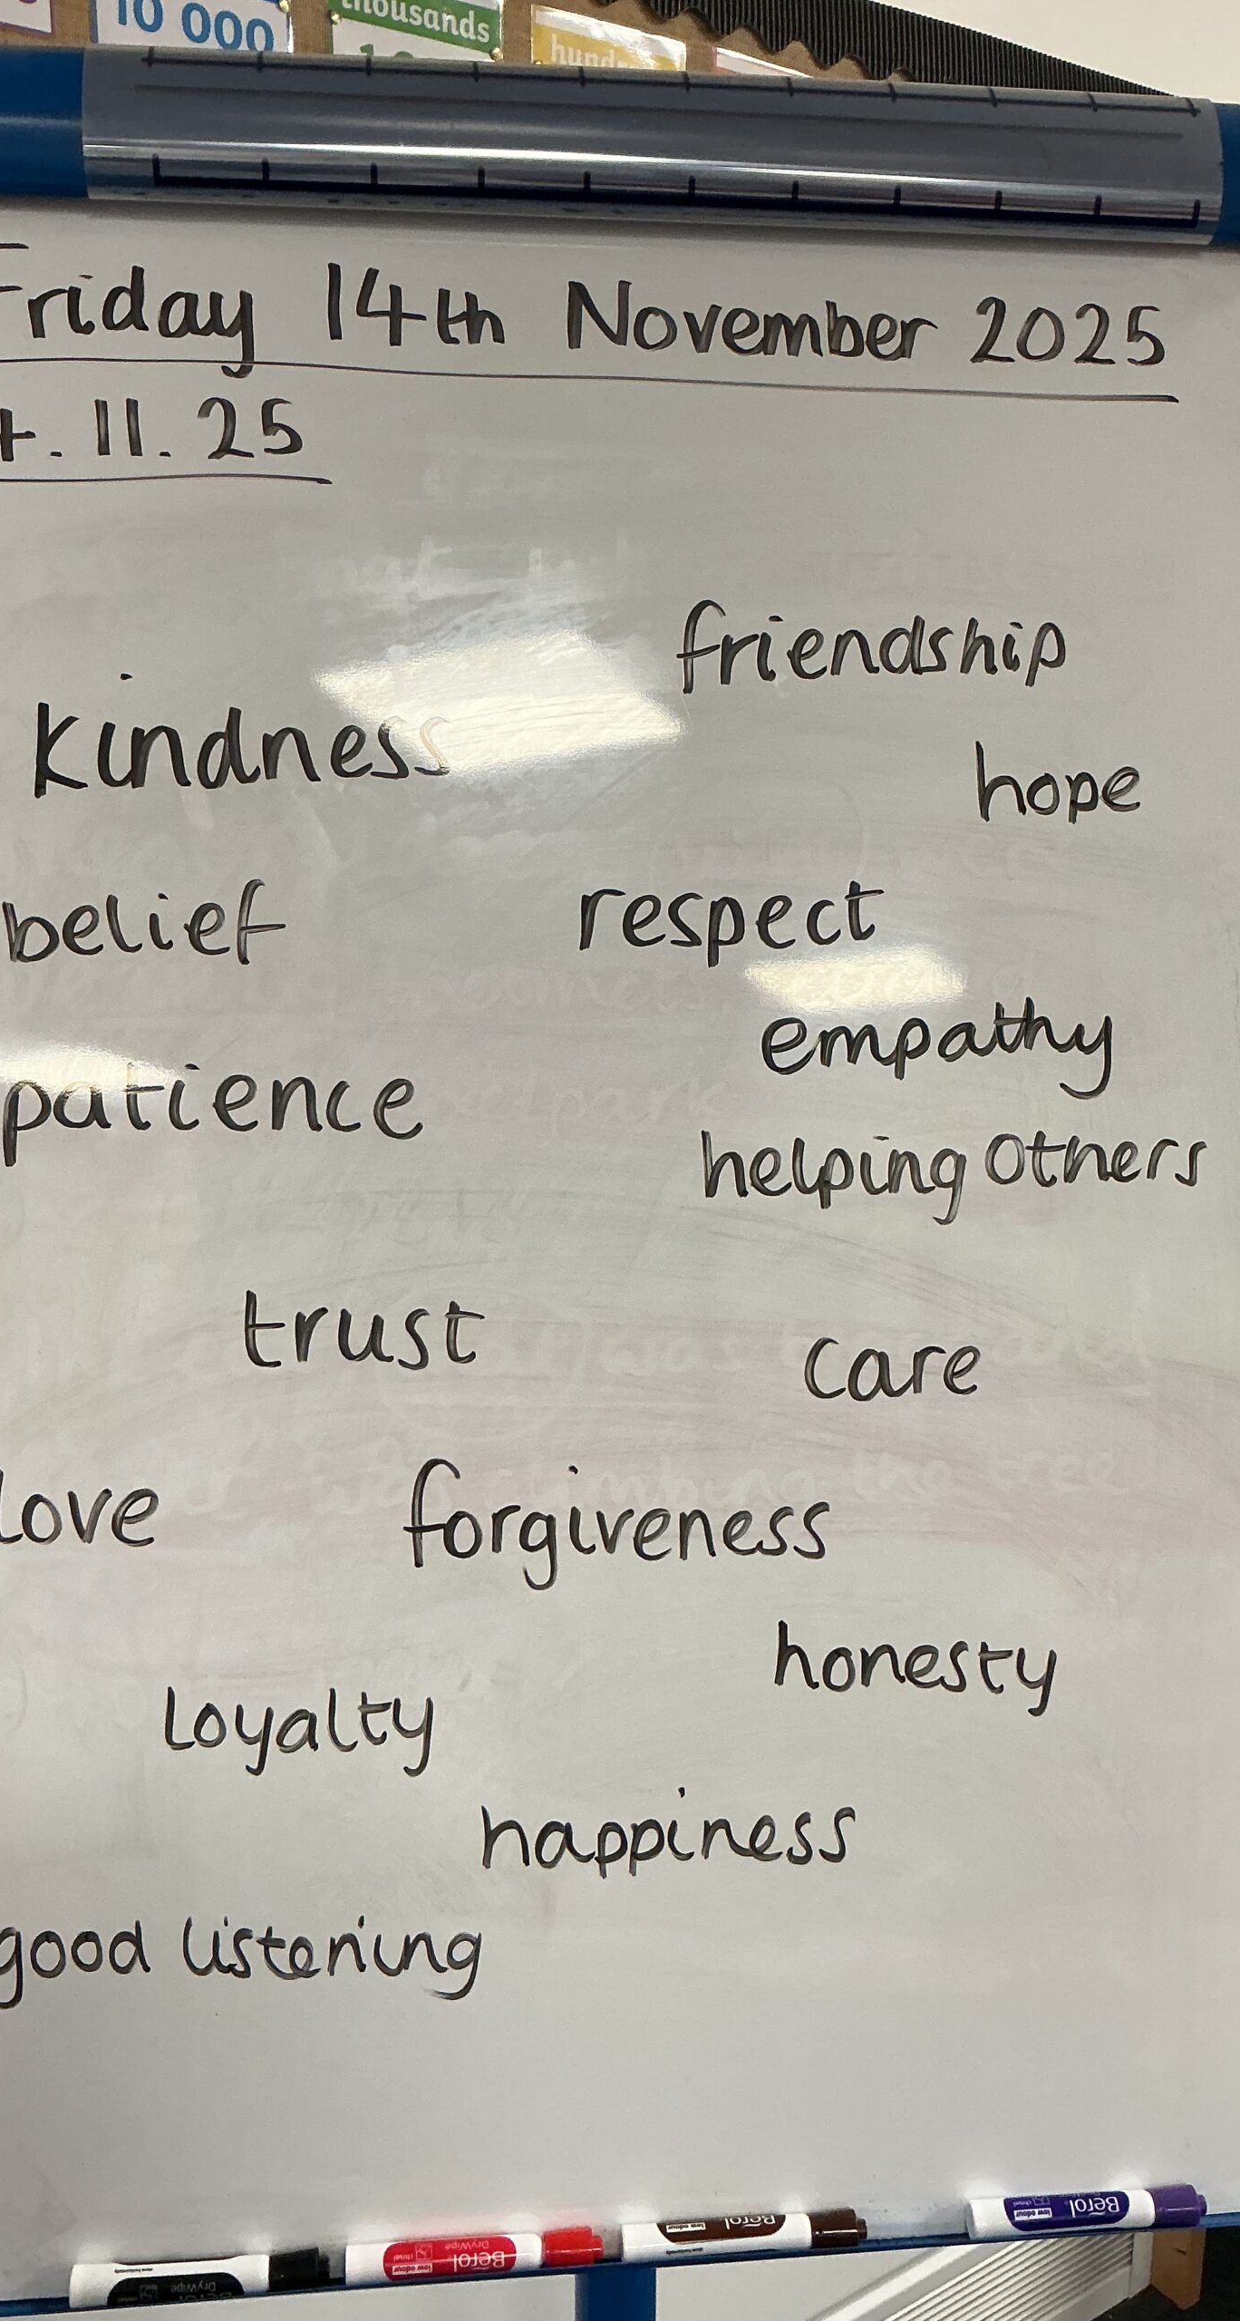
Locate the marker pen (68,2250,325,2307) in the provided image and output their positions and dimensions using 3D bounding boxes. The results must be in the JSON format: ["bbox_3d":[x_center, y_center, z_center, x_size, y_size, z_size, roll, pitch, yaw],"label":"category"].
[{"bbox_3d":[-0.202,0.538,0.935,0.124,0.018,0.018,-1,5,-6],"label":"marker pen"}]

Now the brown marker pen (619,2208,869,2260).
[{"bbox_3d":[0.062,0.532,0.963,0.124,0.018,0.018,-1,5,-6],"label":"brown marker pen"}]

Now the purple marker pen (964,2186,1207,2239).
[{"bbox_3d":[0.236,0.531,0.981,0.124,0.018,0.018,-1,5,-6],"label":"purple marker pen"}]

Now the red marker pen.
[{"bbox_3d":[-0.071,0.535,0.949,0.124,0.018,0.018,-1,5,-6],"label":"red marker pen"}]

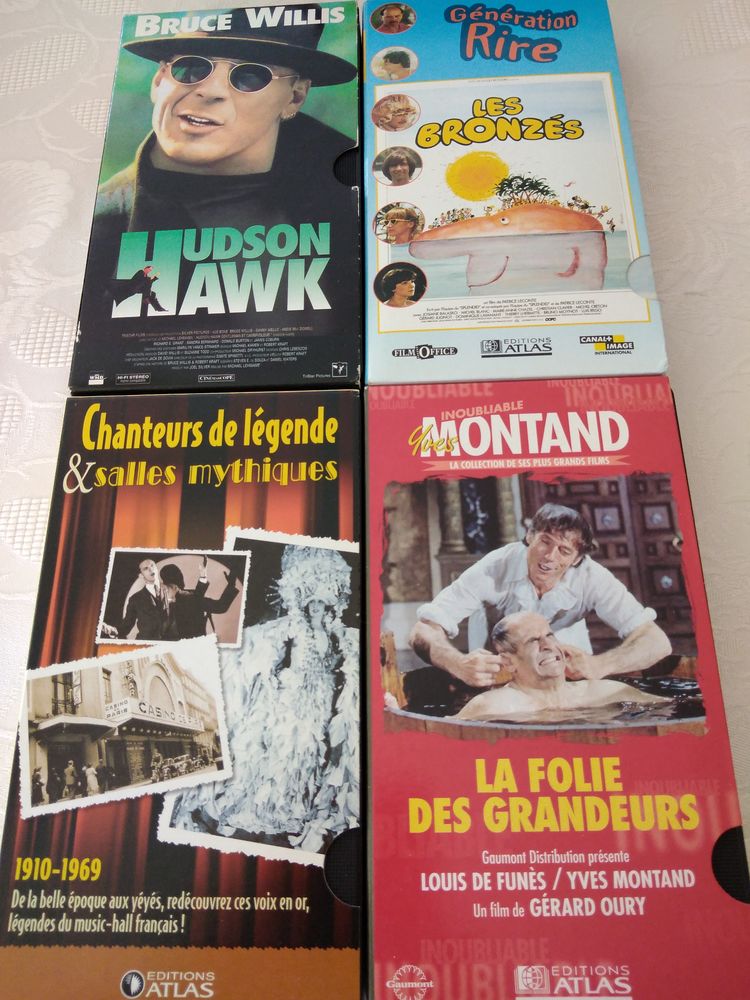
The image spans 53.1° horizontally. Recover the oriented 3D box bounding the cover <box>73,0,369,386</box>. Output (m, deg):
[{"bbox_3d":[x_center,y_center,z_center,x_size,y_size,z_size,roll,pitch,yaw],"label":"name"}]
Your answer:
[{"bbox_3d":[-0.058,-0.125,0.313,0.104,0.027,0.189,-1,70,2],"label":"cover"}]

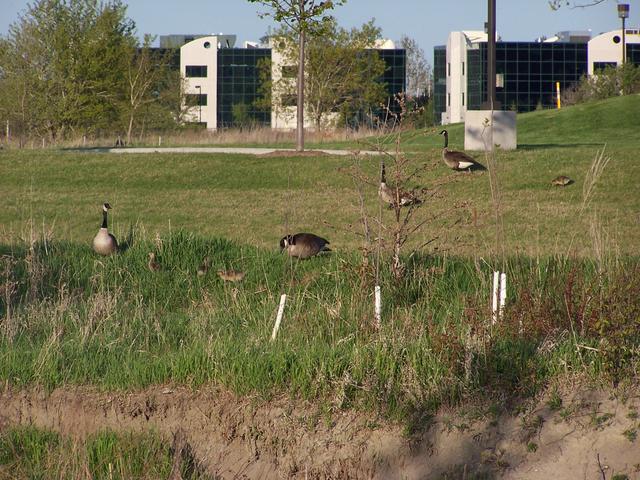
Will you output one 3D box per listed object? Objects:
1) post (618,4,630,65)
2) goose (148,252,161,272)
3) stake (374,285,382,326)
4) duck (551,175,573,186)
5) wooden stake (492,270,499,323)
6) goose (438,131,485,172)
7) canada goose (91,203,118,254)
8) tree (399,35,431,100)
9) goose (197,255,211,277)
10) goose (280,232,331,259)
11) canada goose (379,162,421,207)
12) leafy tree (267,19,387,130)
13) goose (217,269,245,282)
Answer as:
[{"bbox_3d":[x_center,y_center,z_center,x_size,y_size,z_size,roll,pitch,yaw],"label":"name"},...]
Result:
[{"bbox_3d":[12.540,-7.582,220.000,0.460,4.300,0.460,0,1,0],"label":"post"},{"bbox_3d":[-2.005,0.285,64.500,0.230,0.260,0.140,-1,2,-41],"label":"goose"},{"bbox_3d":[0.728,0.837,66.000,0.060,0.550,0.060,0,1,0],"label":"stake"},{"bbox_3d":[3.991,-0.975,88.000,0.350,0.200,0.160,0,2,-9],"label":"duck"},{"bbox_3d":[1.928,0.648,58.500,0.050,0.630,0.040,2,1,0],"label":"wooden stake"},{"bbox_3d":[2.452,-1.499,91.000,0.790,0.750,0.280,0,2,-7],"label":"goose"},{"bbox_3d":[-2.679,-0.106,66.500,0.290,0.720,0.580,0,1,18],"label":"canada goose"},{"bbox_3d":[12.994,-23.000,740.000,5.500,11.300,5.500,0,1,0],"label":"tree"},{"bbox_3d":[-1.575,0.365,72.000,0.150,0.280,0.280,1,2,37],"label":"goose"},{"bbox_3d":[-0.192,0.099,66.000,0.620,0.400,0.280,0,1,-20],"label":"goose"},{"bbox_3d":[1.285,-0.878,85.000,0.720,0.750,0.280,-1,2,-21],"label":"canada goose"},{"bbox_3d":[0.391,-9.826,320.000,6.900,6.900,6.500,0,1,0],"label":"leafy tree"},{"bbox_3d":[-1.067,0.435,63.500,0.330,0.200,0.150,0,1,-12],"label":"goose"}]

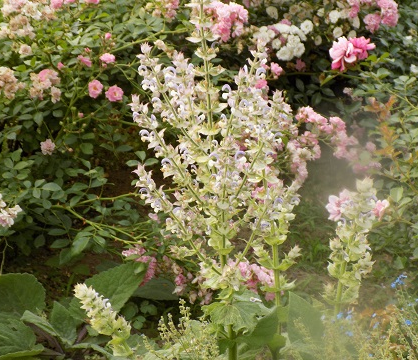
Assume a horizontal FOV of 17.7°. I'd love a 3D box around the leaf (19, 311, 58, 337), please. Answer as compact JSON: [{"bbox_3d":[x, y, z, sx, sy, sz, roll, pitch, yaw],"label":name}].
[{"bbox_3d":[-0.380,0.318,3.000,0.085,0.060,0.050,-2,18,-7],"label":"leaf"}]

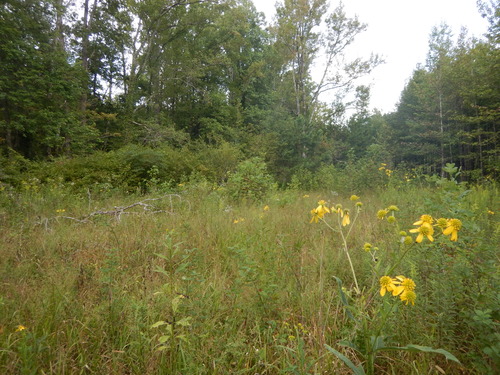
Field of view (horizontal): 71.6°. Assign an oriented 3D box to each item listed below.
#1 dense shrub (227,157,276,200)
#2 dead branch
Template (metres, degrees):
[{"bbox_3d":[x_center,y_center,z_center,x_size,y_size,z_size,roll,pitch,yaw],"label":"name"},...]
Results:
[{"bbox_3d":[0.020,-0.300,12.800,1.800,1.750,1.700,0,0,0],"label":"dense shrub"},{"bbox_3d":[-3.200,0.560,8.000,3.450,0.800,1.400,0,0,-12],"label":"dead branch"}]

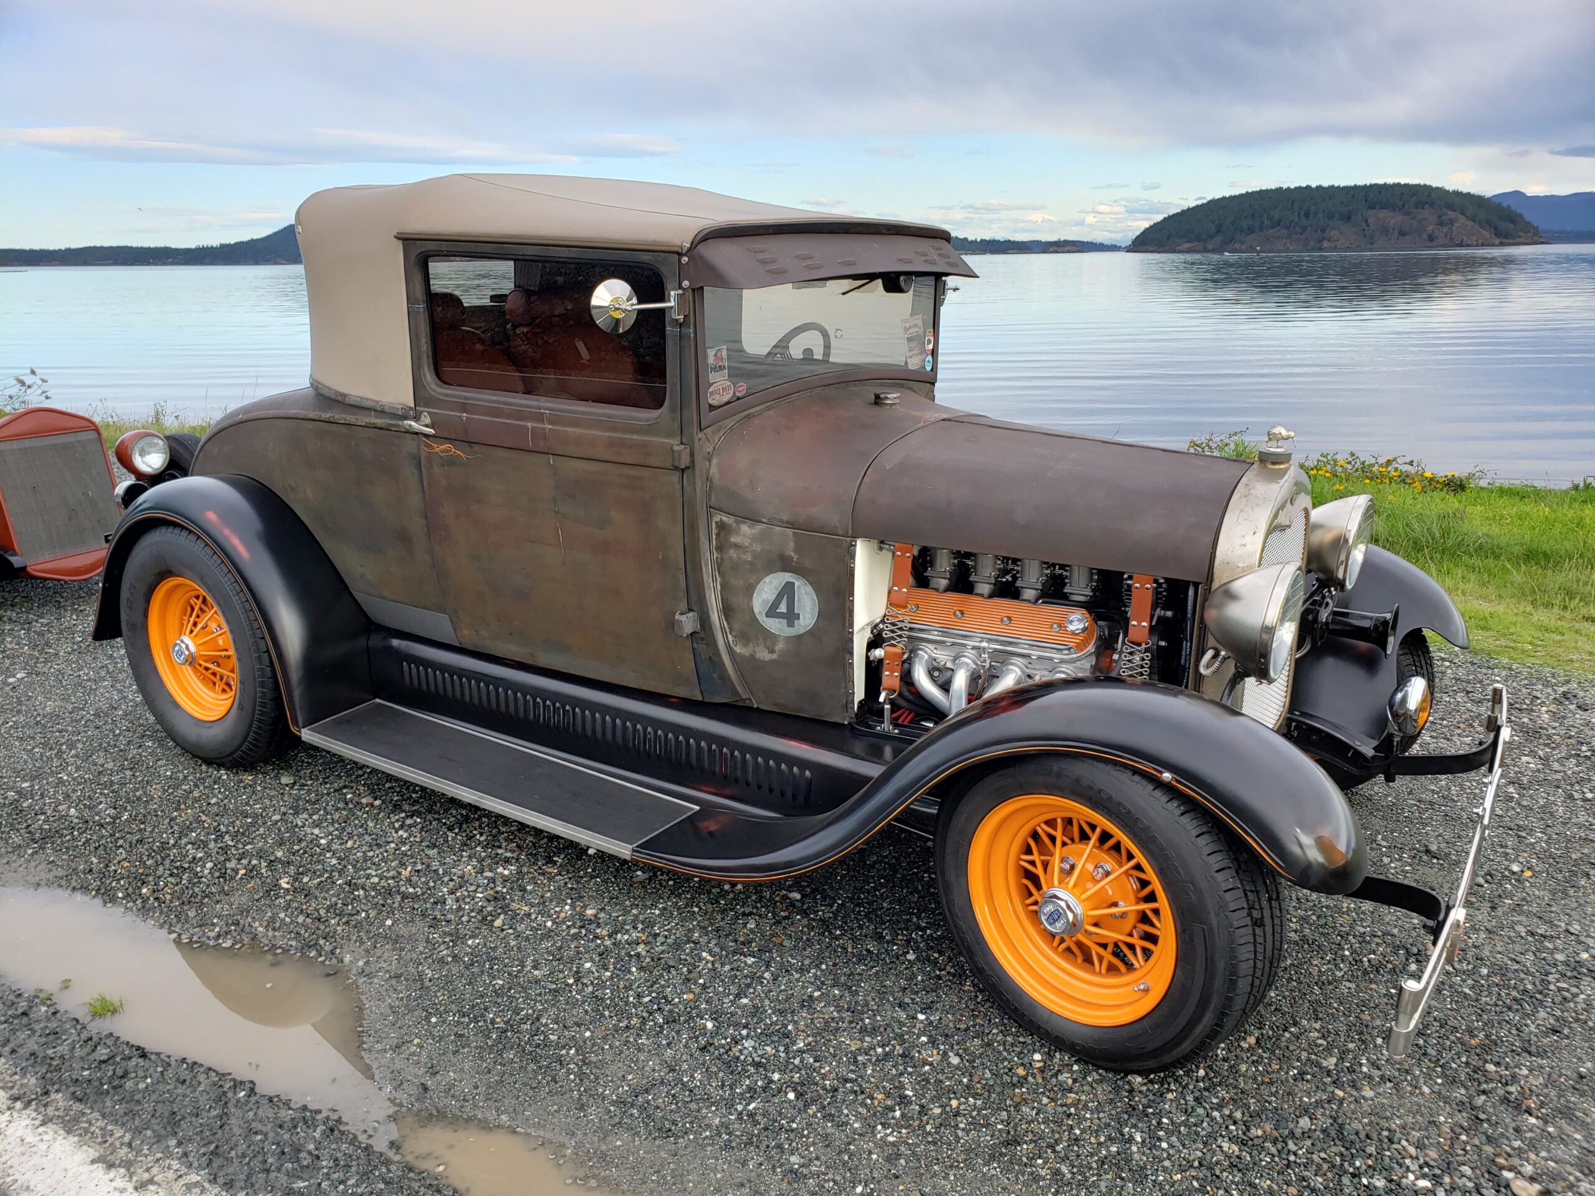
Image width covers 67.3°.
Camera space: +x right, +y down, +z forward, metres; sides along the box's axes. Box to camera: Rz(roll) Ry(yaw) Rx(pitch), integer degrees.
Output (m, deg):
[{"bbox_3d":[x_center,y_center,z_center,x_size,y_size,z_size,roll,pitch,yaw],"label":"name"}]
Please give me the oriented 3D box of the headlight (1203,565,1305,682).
[{"bbox_3d":[0.814,0.035,2.185,0.165,0.232,0.230,11,19,32],"label":"headlight"}]

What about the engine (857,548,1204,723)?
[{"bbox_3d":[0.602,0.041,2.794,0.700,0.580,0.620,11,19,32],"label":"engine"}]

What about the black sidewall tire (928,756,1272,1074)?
[{"bbox_3d":[0.537,0.516,2.136,0.630,0.630,0.195,16,22,42],"label":"black sidewall tire"}]

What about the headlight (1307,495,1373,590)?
[{"bbox_3d":[1.222,-0.134,2.774,0.165,0.232,0.230,11,19,32],"label":"headlight"}]

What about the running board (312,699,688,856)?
[{"bbox_3d":[-0.766,0.432,2.961,1.140,0.040,0.235,11,19,32],"label":"running board"}]

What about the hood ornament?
[{"bbox_3d":[0.978,-0.308,2.433,0.078,0.082,0.067,11,19,32],"label":"hood ornament"}]

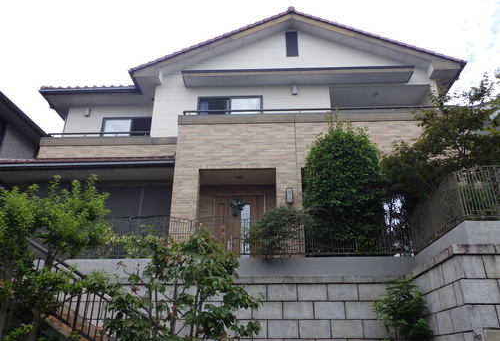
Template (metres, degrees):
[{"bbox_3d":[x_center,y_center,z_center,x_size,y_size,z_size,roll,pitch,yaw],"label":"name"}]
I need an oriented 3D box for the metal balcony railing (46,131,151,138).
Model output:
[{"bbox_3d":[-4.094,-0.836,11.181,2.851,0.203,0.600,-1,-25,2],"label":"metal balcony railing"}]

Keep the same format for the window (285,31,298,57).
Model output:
[{"bbox_3d":[1.255,-3.737,12.008,0.360,0.987,0.100,-1,-25,2],"label":"window"}]

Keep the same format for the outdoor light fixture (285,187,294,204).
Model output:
[{"bbox_3d":[0.870,0.550,8.820,0.158,0.375,0.120,-1,-25,2],"label":"outdoor light fixture"}]

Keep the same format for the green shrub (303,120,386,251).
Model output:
[{"bbox_3d":[1.750,0.305,7.583,1.532,2.913,1.400,-1,-25,2],"label":"green shrub"}]

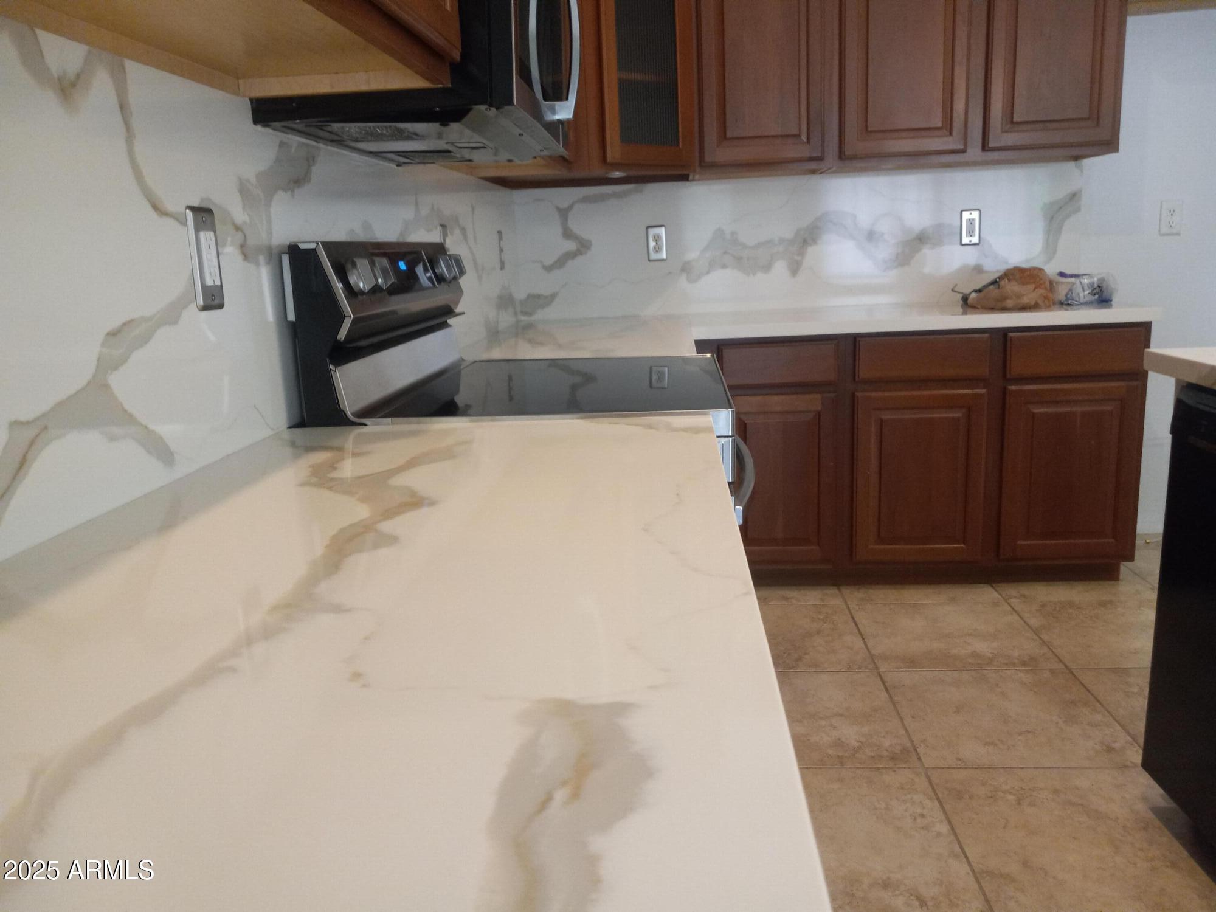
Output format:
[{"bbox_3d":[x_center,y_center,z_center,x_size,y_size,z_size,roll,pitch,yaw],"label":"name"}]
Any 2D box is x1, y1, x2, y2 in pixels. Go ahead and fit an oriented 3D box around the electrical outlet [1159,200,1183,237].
[{"bbox_3d":[2.023,-0.853,3.408,0.073,0.118,0.008,-2,12,4],"label":"electrical outlet"}]

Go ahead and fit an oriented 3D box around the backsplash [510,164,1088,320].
[{"bbox_3d":[0.674,-0.786,3.512,2.067,0.482,0.020,-2,12,4],"label":"backsplash"}]

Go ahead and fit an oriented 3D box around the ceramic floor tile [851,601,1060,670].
[{"bbox_3d":[1.000,0.528,2.796,0.491,0.010,0.491,-2,12,5],"label":"ceramic floor tile"}]

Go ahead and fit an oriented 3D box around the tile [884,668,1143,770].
[{"bbox_3d":[0.963,0.633,2.313,0.491,0.010,0.491,-2,12,5],"label":"tile"}]

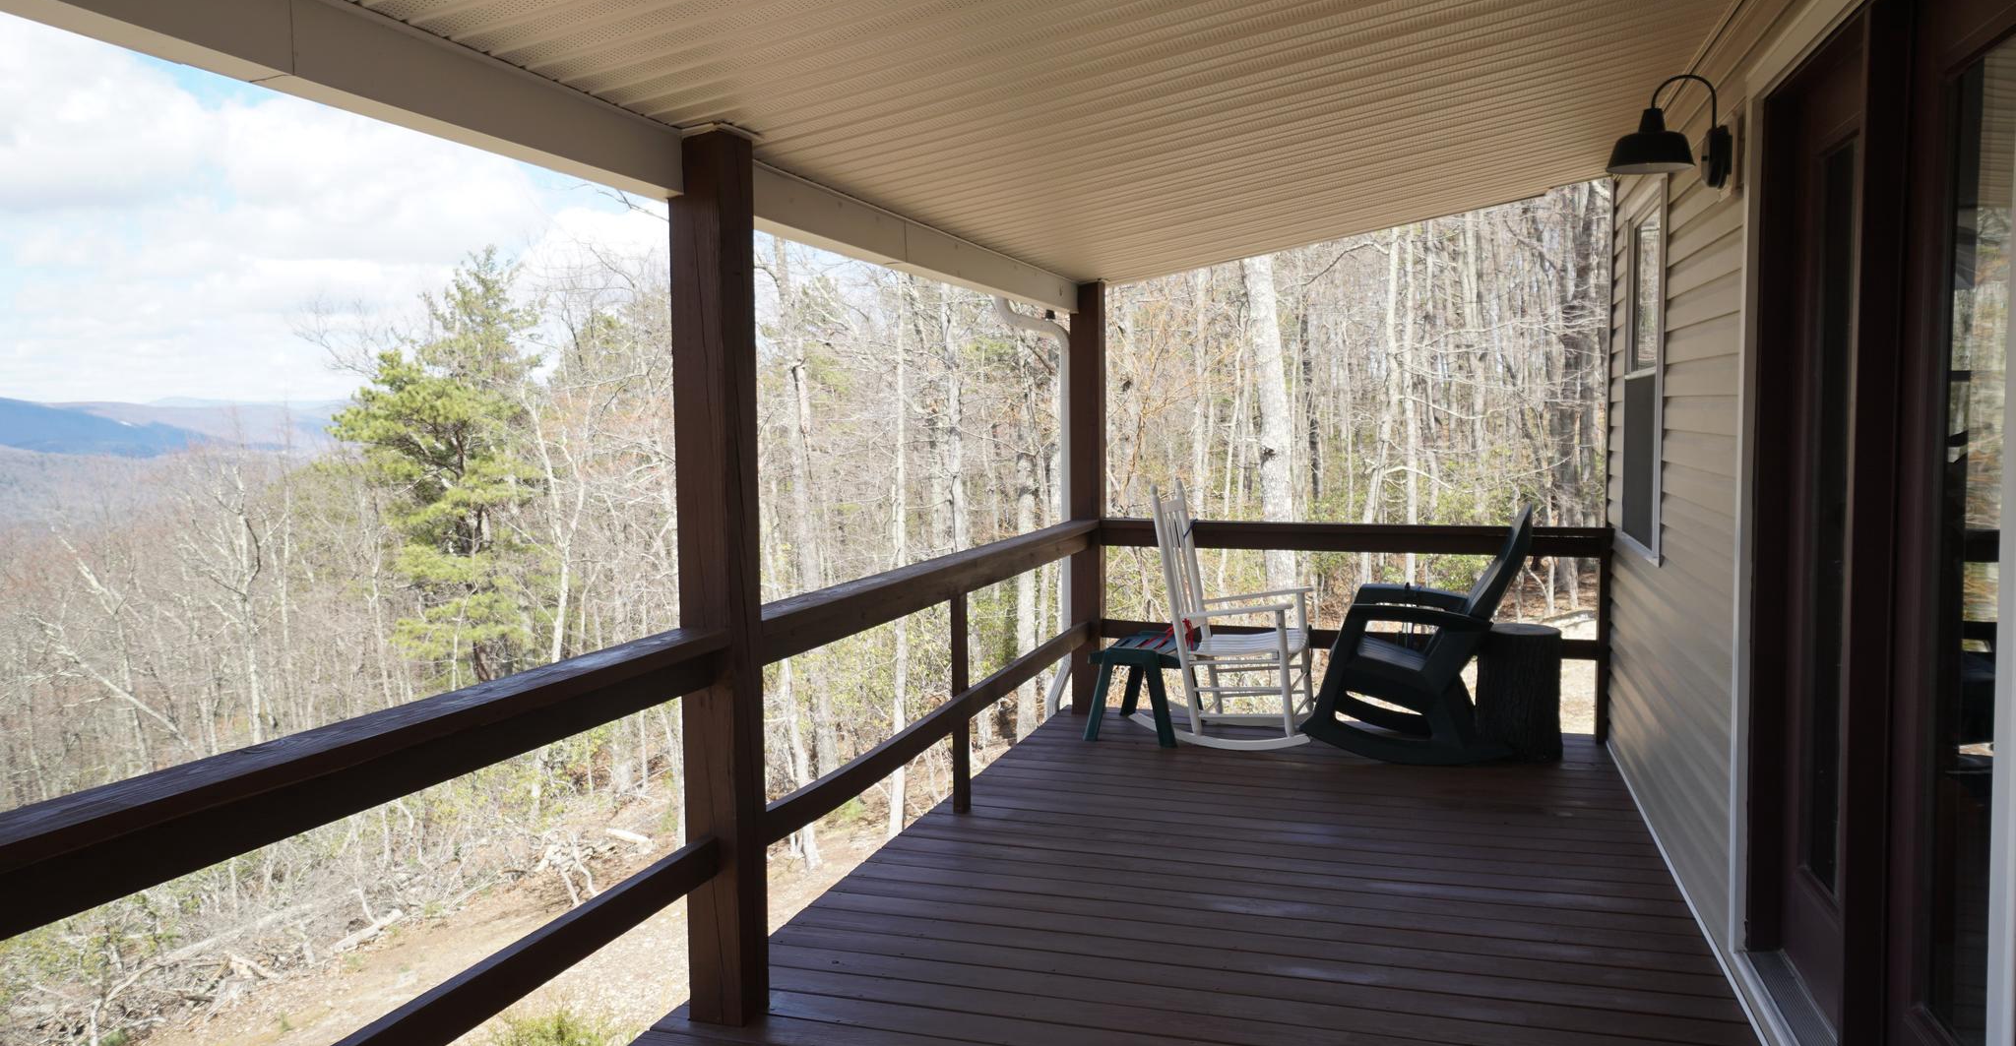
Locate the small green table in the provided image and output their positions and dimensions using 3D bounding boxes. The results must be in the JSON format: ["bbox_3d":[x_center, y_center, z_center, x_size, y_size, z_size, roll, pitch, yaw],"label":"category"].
[{"bbox_3d":[0.646,0.740,6.397,0.430,0.410,0.640,1,4,21],"label":"small green table"}]

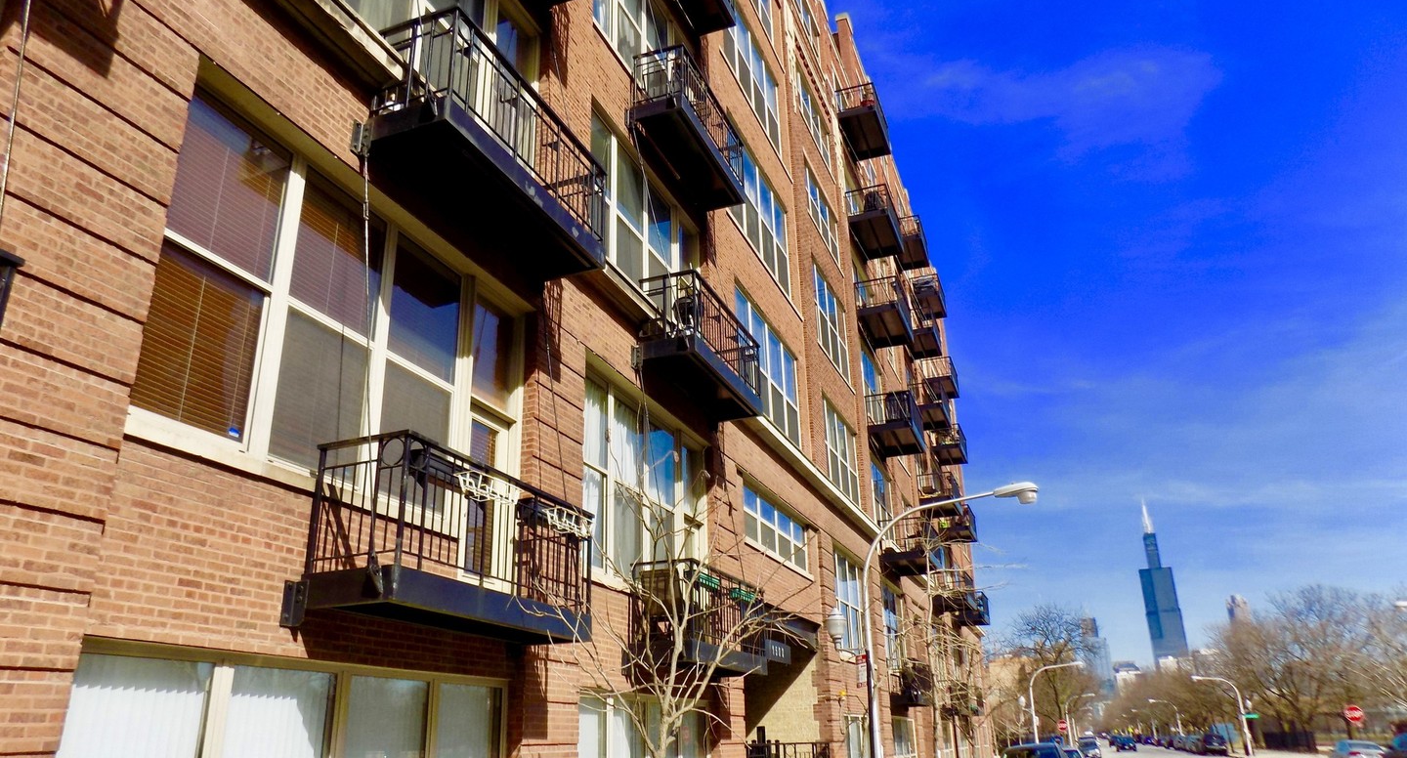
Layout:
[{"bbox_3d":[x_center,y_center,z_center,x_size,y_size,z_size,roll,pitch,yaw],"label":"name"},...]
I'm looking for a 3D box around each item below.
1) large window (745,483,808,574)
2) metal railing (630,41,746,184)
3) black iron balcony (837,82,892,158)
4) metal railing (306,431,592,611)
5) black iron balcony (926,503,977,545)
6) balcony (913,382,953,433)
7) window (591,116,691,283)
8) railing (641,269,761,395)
[{"bbox_3d":[1.482,3.092,18.765,0.120,1.020,4.510,-10,-23,19],"label":"large window"},{"bbox_3d":[-0.171,-4.307,16.132,0.800,1.050,2.970,-10,-23,19],"label":"metal railing"},{"bbox_3d":[6.234,-9.792,35.925,1.380,1.240,2.970,-10,-23,19],"label":"black iron balcony"},{"bbox_3d":[-2.062,1.461,8.398,0.877,1.070,3.082,-10,-23,19],"label":"metal railing"},{"bbox_3d":[12.872,7.323,47.057,1.418,1.272,2.967,-9,-23,19],"label":"black iron balcony"},{"bbox_3d":[10.282,1.245,42.561,1.418,1.272,2.967,-9,-23,19],"label":"balcony"},{"bbox_3d":[-0.915,-2.163,15.132,0.160,2.300,4.360,-10,-23,19],"label":"window"},{"bbox_3d":[0.053,-0.512,15.282,0.899,1.097,3.328,-10,-23,19],"label":"railing"}]

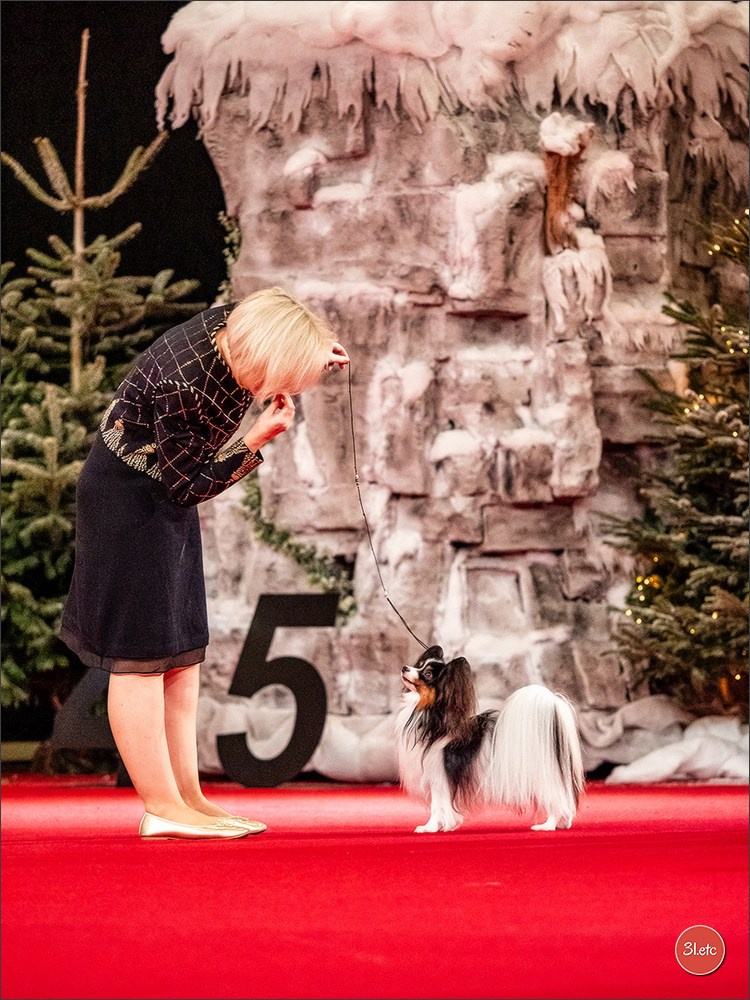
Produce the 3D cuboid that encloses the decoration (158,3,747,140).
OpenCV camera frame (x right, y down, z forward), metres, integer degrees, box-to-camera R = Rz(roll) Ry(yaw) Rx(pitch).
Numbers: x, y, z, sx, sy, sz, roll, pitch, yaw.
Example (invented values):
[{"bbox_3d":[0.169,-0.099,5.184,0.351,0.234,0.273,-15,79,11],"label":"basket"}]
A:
[{"bbox_3d":[0.267,-1.280,20.200,1.850,0.460,1.000,0,1,0],"label":"decoration"}]

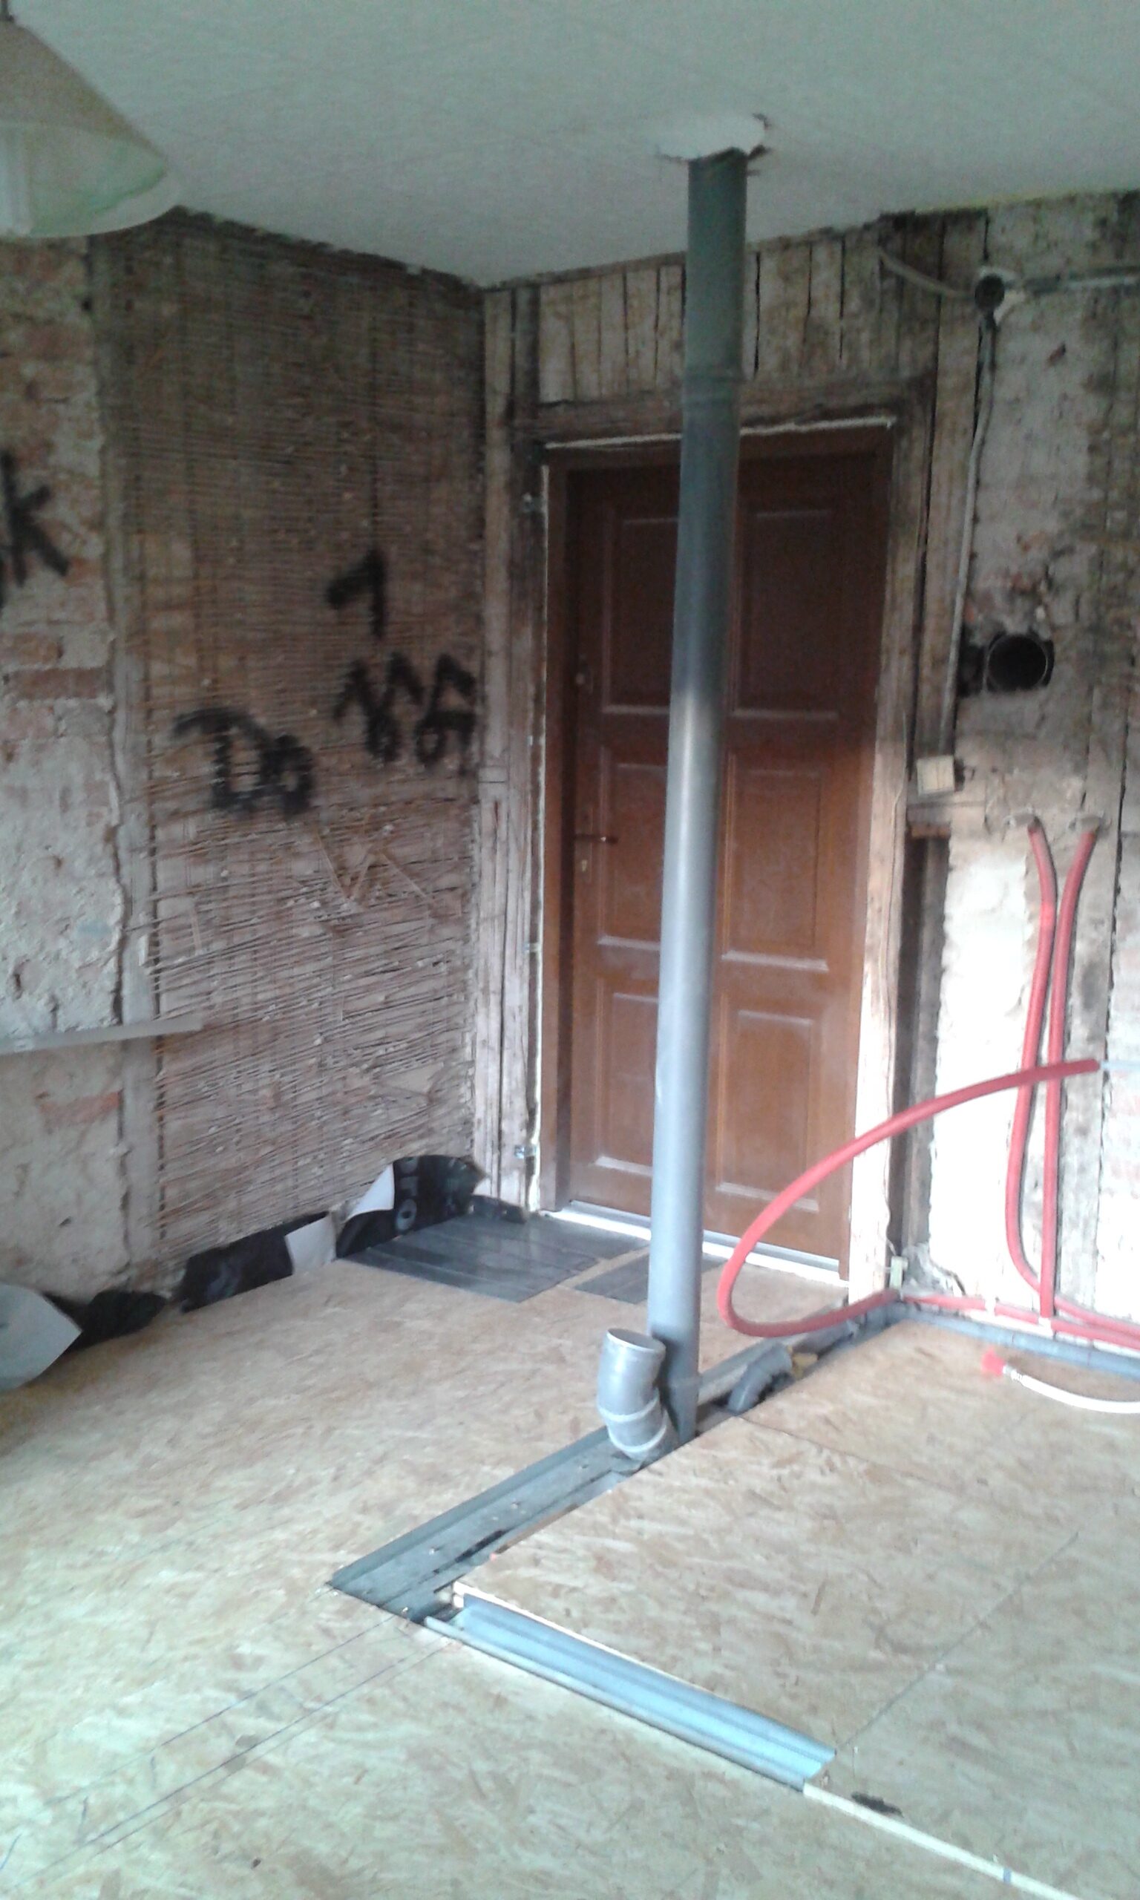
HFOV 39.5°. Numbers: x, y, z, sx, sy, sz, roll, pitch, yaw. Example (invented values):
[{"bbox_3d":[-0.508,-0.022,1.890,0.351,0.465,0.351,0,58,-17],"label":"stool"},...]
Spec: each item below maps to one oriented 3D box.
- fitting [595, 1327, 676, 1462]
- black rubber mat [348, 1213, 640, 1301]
[{"bbox_3d":[0.132,0.888,3.160,0.130,0.240,0.150,8,11,37],"label":"fitting"},{"bbox_3d":[-0.196,0.786,4.201,0.580,0.013,0.560,7,10,33],"label":"black rubber mat"}]

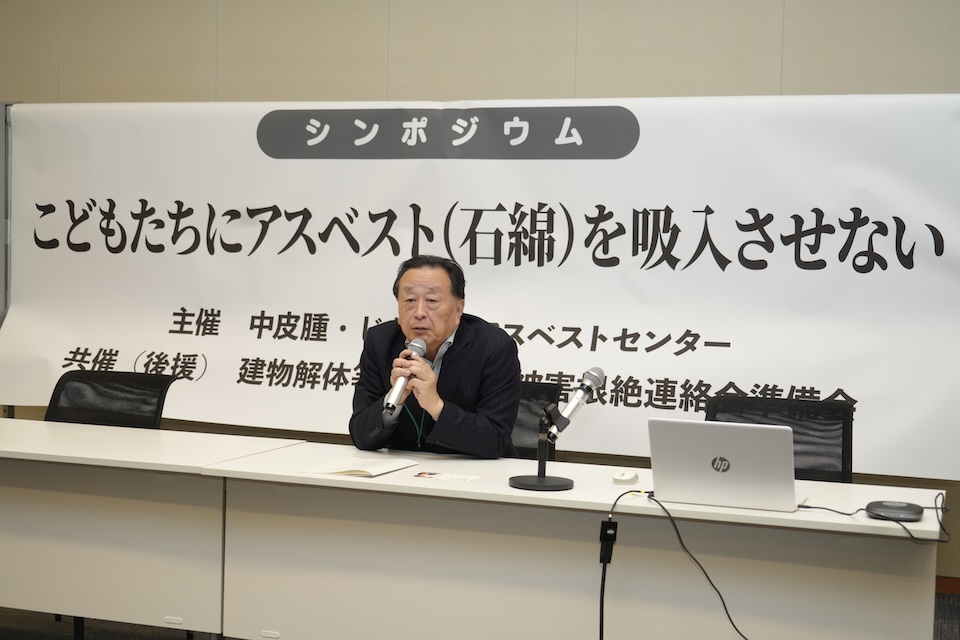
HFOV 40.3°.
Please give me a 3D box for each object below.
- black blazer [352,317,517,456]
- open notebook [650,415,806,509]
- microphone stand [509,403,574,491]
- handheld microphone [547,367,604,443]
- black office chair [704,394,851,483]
[{"bbox_3d":[-0.064,0.274,3.936,0.490,0.600,0.500,2,2,21],"label":"black blazer"},{"bbox_3d":[0.578,0.322,3.013,0.320,0.205,0.305,2,2,21],"label":"open notebook"},{"bbox_3d":[0.156,0.306,3.238,0.162,0.205,0.162,1,2,0],"label":"microphone stand"},{"bbox_3d":[0.242,0.214,3.297,0.050,0.240,0.050,4,-40,52],"label":"handheld microphone"},{"bbox_3d":[0.806,0.675,3.768,0.530,0.860,0.570,2,2,21],"label":"black office chair"}]

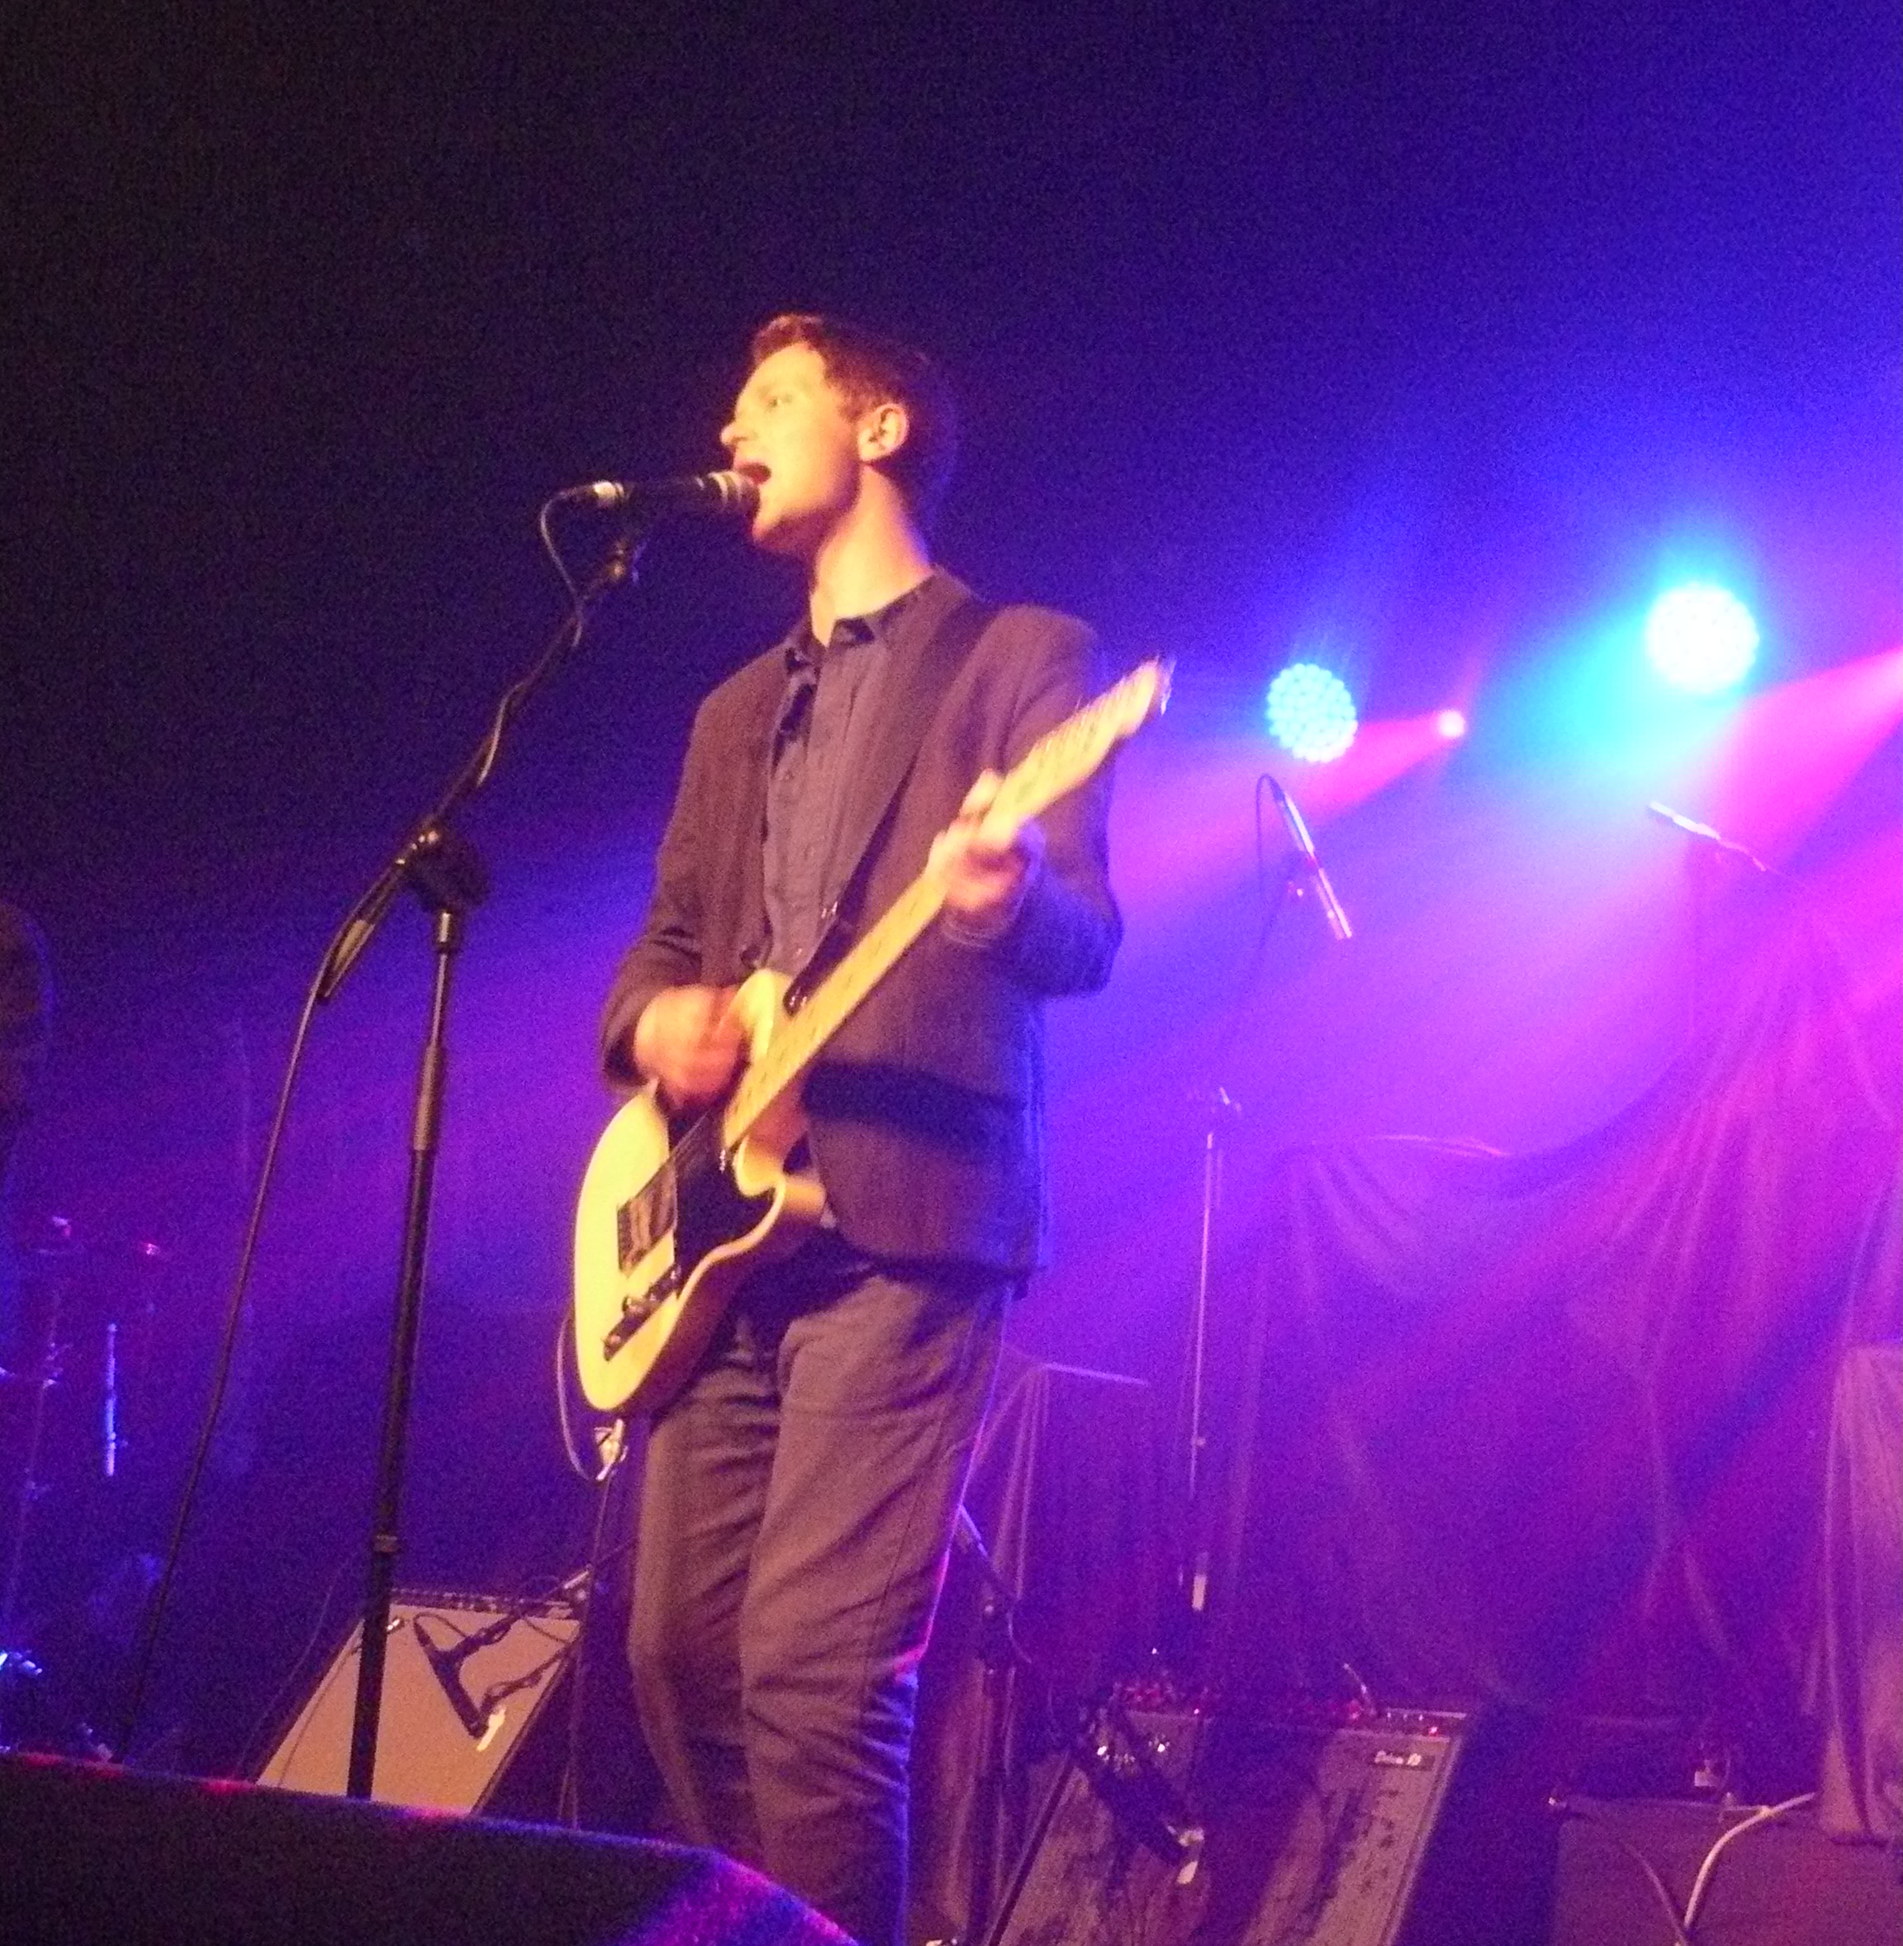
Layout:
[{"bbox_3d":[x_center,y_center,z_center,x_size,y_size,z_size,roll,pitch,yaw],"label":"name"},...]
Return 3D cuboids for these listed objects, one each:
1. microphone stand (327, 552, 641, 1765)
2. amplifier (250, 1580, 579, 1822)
[{"bbox_3d":[-0.496,0.340,2.626,0.560,1.620,0.520,14,-17,-36],"label":"microphone stand"},{"bbox_3d":[-0.847,1.361,4.823,0.640,0.550,0.260,-11,-49,45],"label":"amplifier"}]

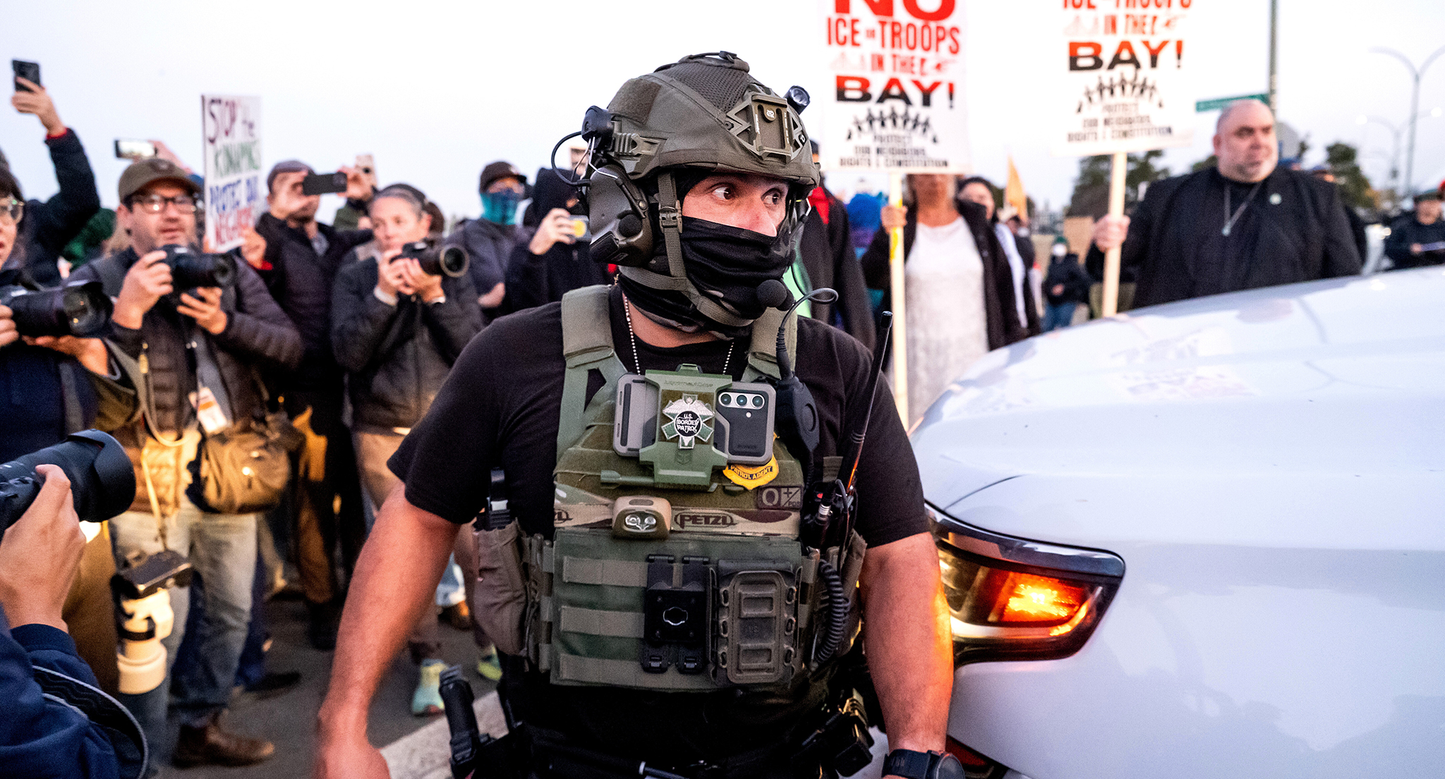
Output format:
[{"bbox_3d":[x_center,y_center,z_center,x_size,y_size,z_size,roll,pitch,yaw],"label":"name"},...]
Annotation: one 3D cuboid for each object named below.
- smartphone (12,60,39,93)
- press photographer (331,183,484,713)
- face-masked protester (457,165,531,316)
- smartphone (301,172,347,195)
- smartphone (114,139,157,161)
[{"bbox_3d":[-2.215,-0.972,3.200,0.075,0.152,0.010,-7,10,-37],"label":"smartphone"},{"bbox_3d":[-0.960,0.210,3.230,0.510,1.670,0.470,-4,9,-21],"label":"press photographer"},{"bbox_3d":[-0.820,0.010,4.000,0.550,1.790,0.400,-5,9,-24],"label":"face-masked protester"},{"bbox_3d":[-1.428,-0.738,3.600,0.150,0.073,0.010,-9,11,-24],"label":"smartphone"},{"bbox_3d":[-2.336,-0.959,4.000,0.150,0.073,0.010,-5,9,-27],"label":"smartphone"}]

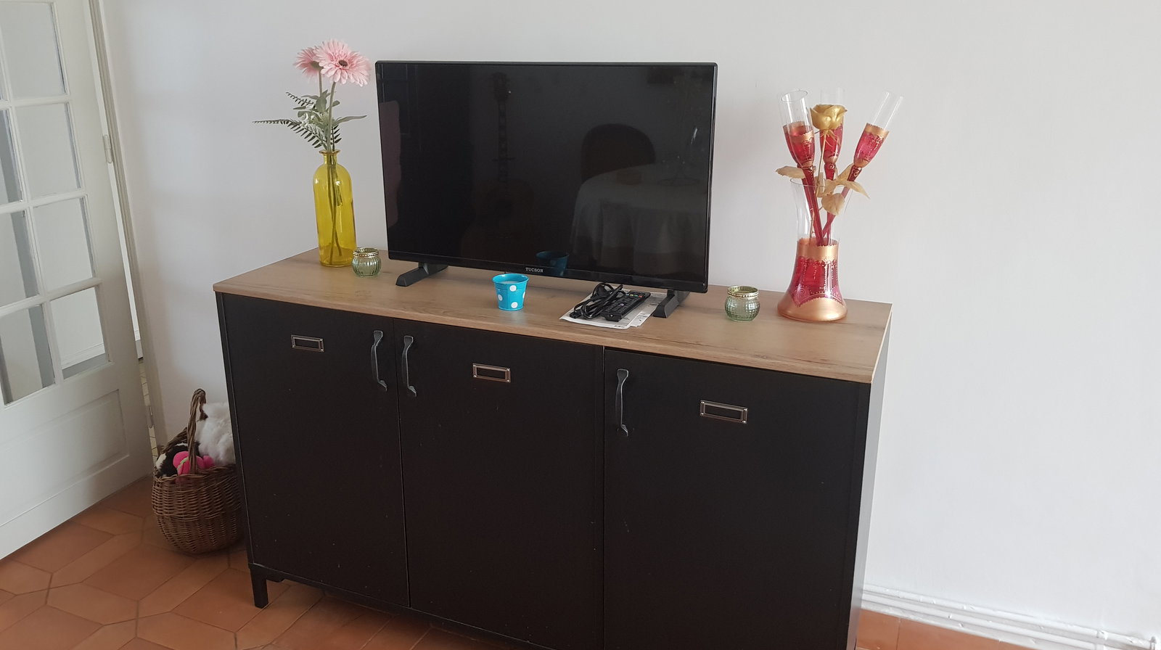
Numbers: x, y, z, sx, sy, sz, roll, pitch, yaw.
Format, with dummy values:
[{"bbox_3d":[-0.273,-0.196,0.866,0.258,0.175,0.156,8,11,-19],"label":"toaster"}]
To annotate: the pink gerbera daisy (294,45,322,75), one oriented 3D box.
[{"bbox_3d":[-0.621,-0.610,2.019,0.065,0.085,0.090,17,24,42],"label":"pink gerbera daisy"}]

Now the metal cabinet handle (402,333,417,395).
[{"bbox_3d":[-0.342,0.087,1.719,0.019,0.127,0.027,8,19,22],"label":"metal cabinet handle"}]

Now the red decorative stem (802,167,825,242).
[{"bbox_3d":[0.446,-0.227,1.665,0.019,0.166,0.019,-6,25,25],"label":"red decorative stem"}]

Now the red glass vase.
[{"bbox_3d":[0.453,-0.146,1.664,0.134,0.254,0.134,8,19,22],"label":"red glass vase"}]

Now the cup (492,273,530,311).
[{"bbox_3d":[-0.140,-0.063,1.738,0.073,0.059,0.073,0,18,0],"label":"cup"}]

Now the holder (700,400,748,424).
[{"bbox_3d":[0.245,0.149,1.492,0.082,0.029,0.005,8,19,22],"label":"holder"}]

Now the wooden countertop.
[{"bbox_3d":[-0.084,-0.052,1.809,1.357,0.018,0.410,8,19,22],"label":"wooden countertop"}]

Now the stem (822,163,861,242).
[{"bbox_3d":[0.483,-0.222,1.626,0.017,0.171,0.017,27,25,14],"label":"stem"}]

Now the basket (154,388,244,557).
[{"bbox_3d":[-1.011,0.384,2.359,0.280,0.430,0.280,-8,19,-24],"label":"basket"}]

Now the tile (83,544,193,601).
[{"bbox_3d":[-1.162,0.657,2.309,0.200,0.016,0.200,8,19,22],"label":"tile"}]

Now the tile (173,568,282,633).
[{"bbox_3d":[-0.850,0.681,2.153,0.199,0.012,0.199,8,19,22],"label":"tile"}]

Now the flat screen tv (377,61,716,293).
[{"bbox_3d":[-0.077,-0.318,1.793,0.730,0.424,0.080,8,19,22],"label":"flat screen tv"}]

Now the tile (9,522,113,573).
[{"bbox_3d":[-1.446,0.620,2.422,0.200,0.016,0.200,8,19,22],"label":"tile"}]

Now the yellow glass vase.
[{"bbox_3d":[-0.574,-0.271,2.027,0.086,0.263,0.086,8,19,22],"label":"yellow glass vase"}]

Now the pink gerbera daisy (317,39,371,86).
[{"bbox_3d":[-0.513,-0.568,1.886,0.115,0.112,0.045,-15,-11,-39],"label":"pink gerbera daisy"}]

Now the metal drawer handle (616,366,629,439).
[{"bbox_3d":[0.073,0.143,1.553,0.019,0.127,0.028,8,19,22],"label":"metal drawer handle"}]

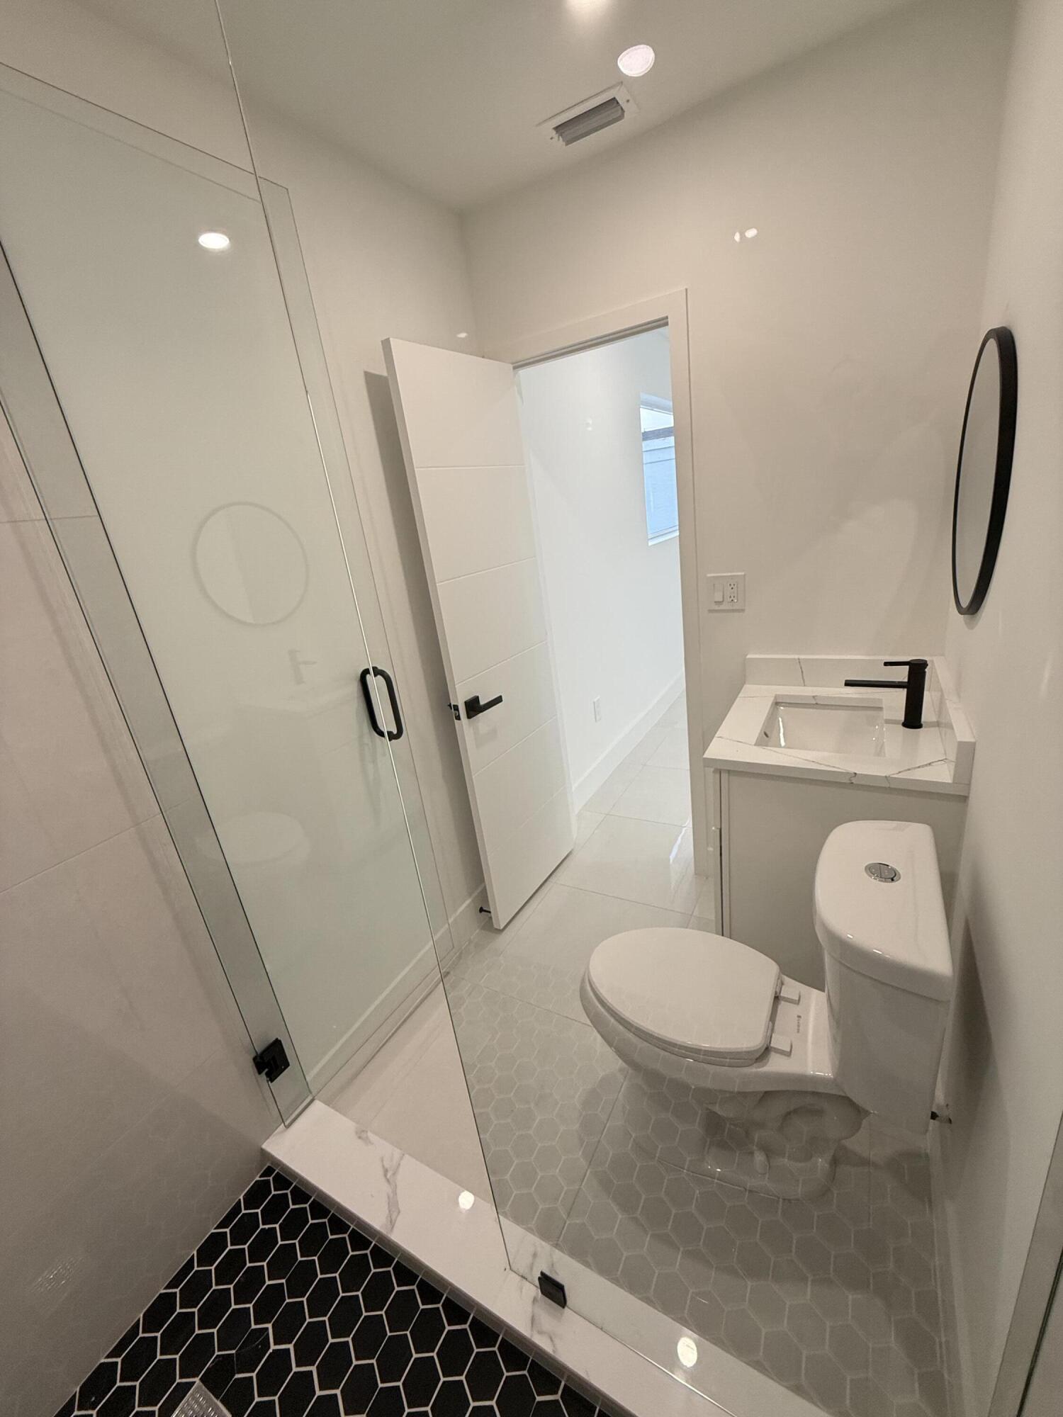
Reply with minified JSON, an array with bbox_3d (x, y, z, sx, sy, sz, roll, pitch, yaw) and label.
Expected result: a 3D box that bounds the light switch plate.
[{"bbox_3d":[0.662,-0.394,1.950,0.125,0.126,0.010,4,23,30],"label":"light switch plate"}]

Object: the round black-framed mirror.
[{"bbox_3d":[1.025,-0.520,1.317,0.027,0.605,0.605,4,23,30],"label":"round black-framed mirror"}]

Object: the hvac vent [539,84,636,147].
[{"bbox_3d":[0.150,-1.571,1.528,0.247,0.015,0.148,4,23,30],"label":"hvac vent"}]

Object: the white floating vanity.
[{"bbox_3d":[0.912,0.356,1.777,0.576,0.903,0.598,4,23,30],"label":"white floating vanity"}]

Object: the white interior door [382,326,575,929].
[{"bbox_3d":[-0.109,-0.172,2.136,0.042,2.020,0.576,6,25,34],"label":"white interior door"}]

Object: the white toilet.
[{"bbox_3d":[0.487,0.691,1.383,0.751,0.805,0.425,4,23,30],"label":"white toilet"}]

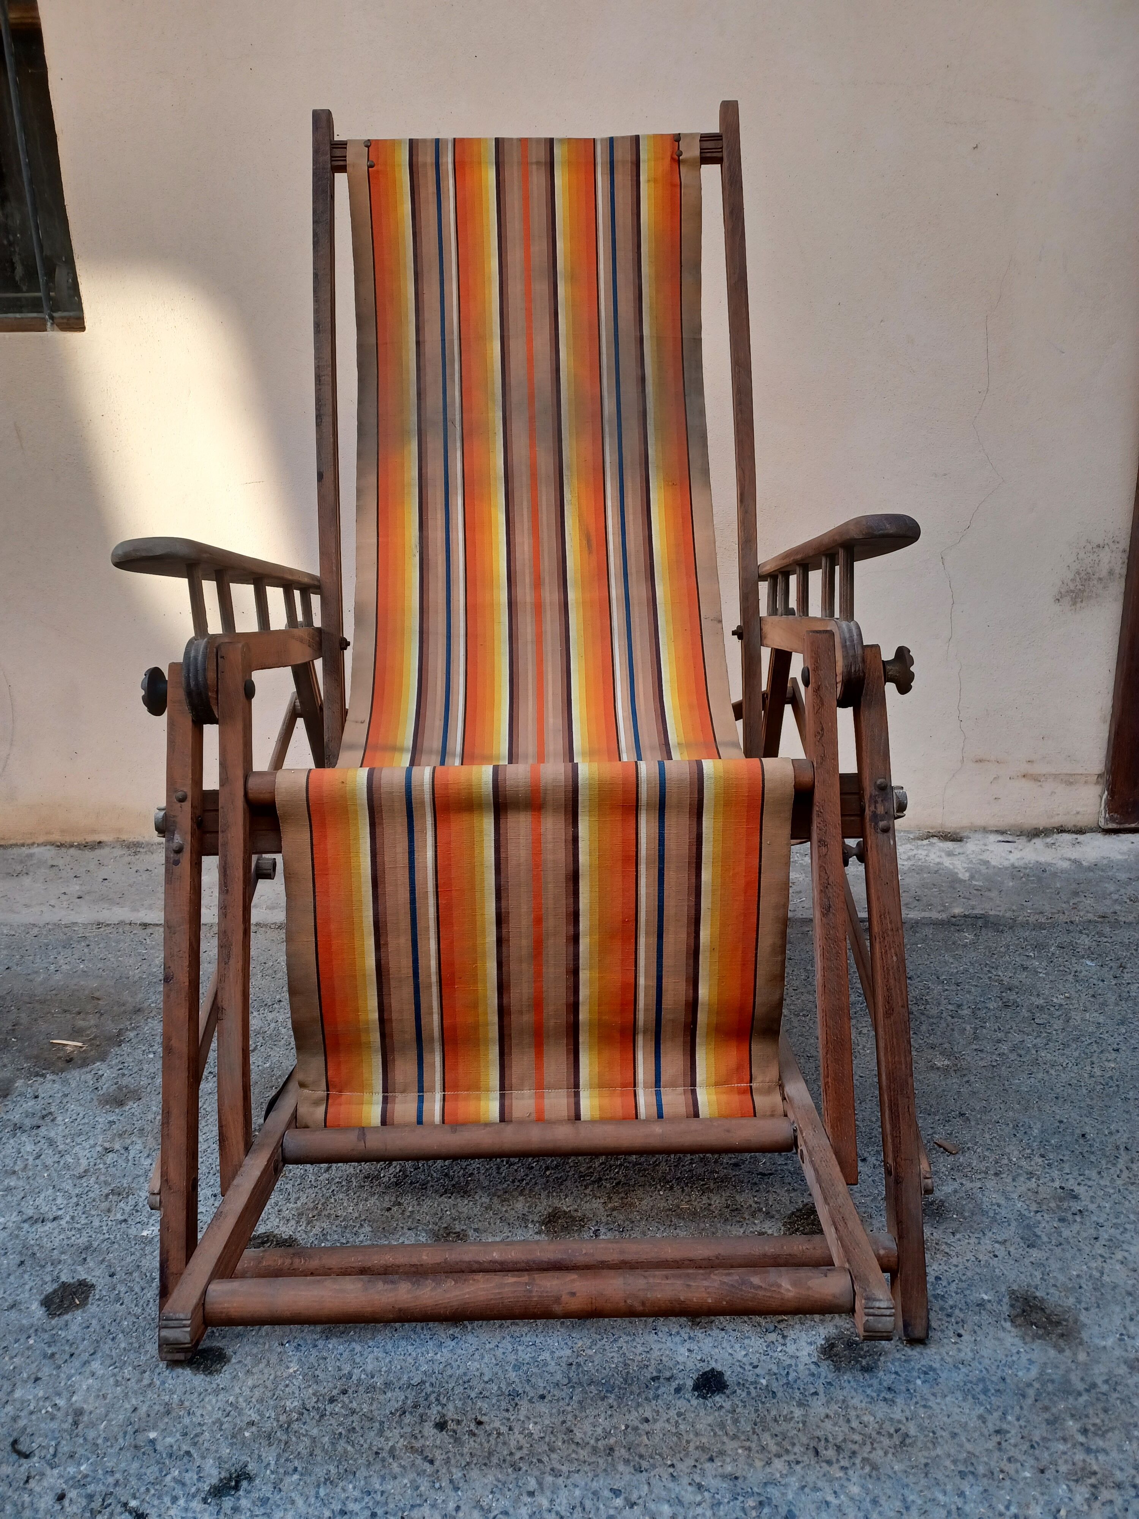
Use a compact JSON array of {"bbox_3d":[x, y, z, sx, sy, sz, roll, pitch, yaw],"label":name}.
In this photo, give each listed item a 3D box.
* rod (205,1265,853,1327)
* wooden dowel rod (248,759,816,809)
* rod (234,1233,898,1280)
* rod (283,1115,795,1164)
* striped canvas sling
[{"bbox_3d":[-0.028,0.379,0.773,0.458,0.032,0.032,-1,16,0],"label":"rod"},{"bbox_3d":[-0.033,0.021,0.941,0.488,0.030,0.030,-1,16,0],"label":"wooden dowel rod"},{"bbox_3d":[-0.021,0.396,0.867,0.558,0.031,0.031,-1,16,0],"label":"rod"},{"bbox_3d":[-0.027,0.340,0.977,0.456,0.030,0.030,-1,16,0],"label":"rod"},{"bbox_3d":[-0.040,-0.226,1.186,0.451,0.957,0.700,-1,16,0],"label":"striped canvas sling"}]

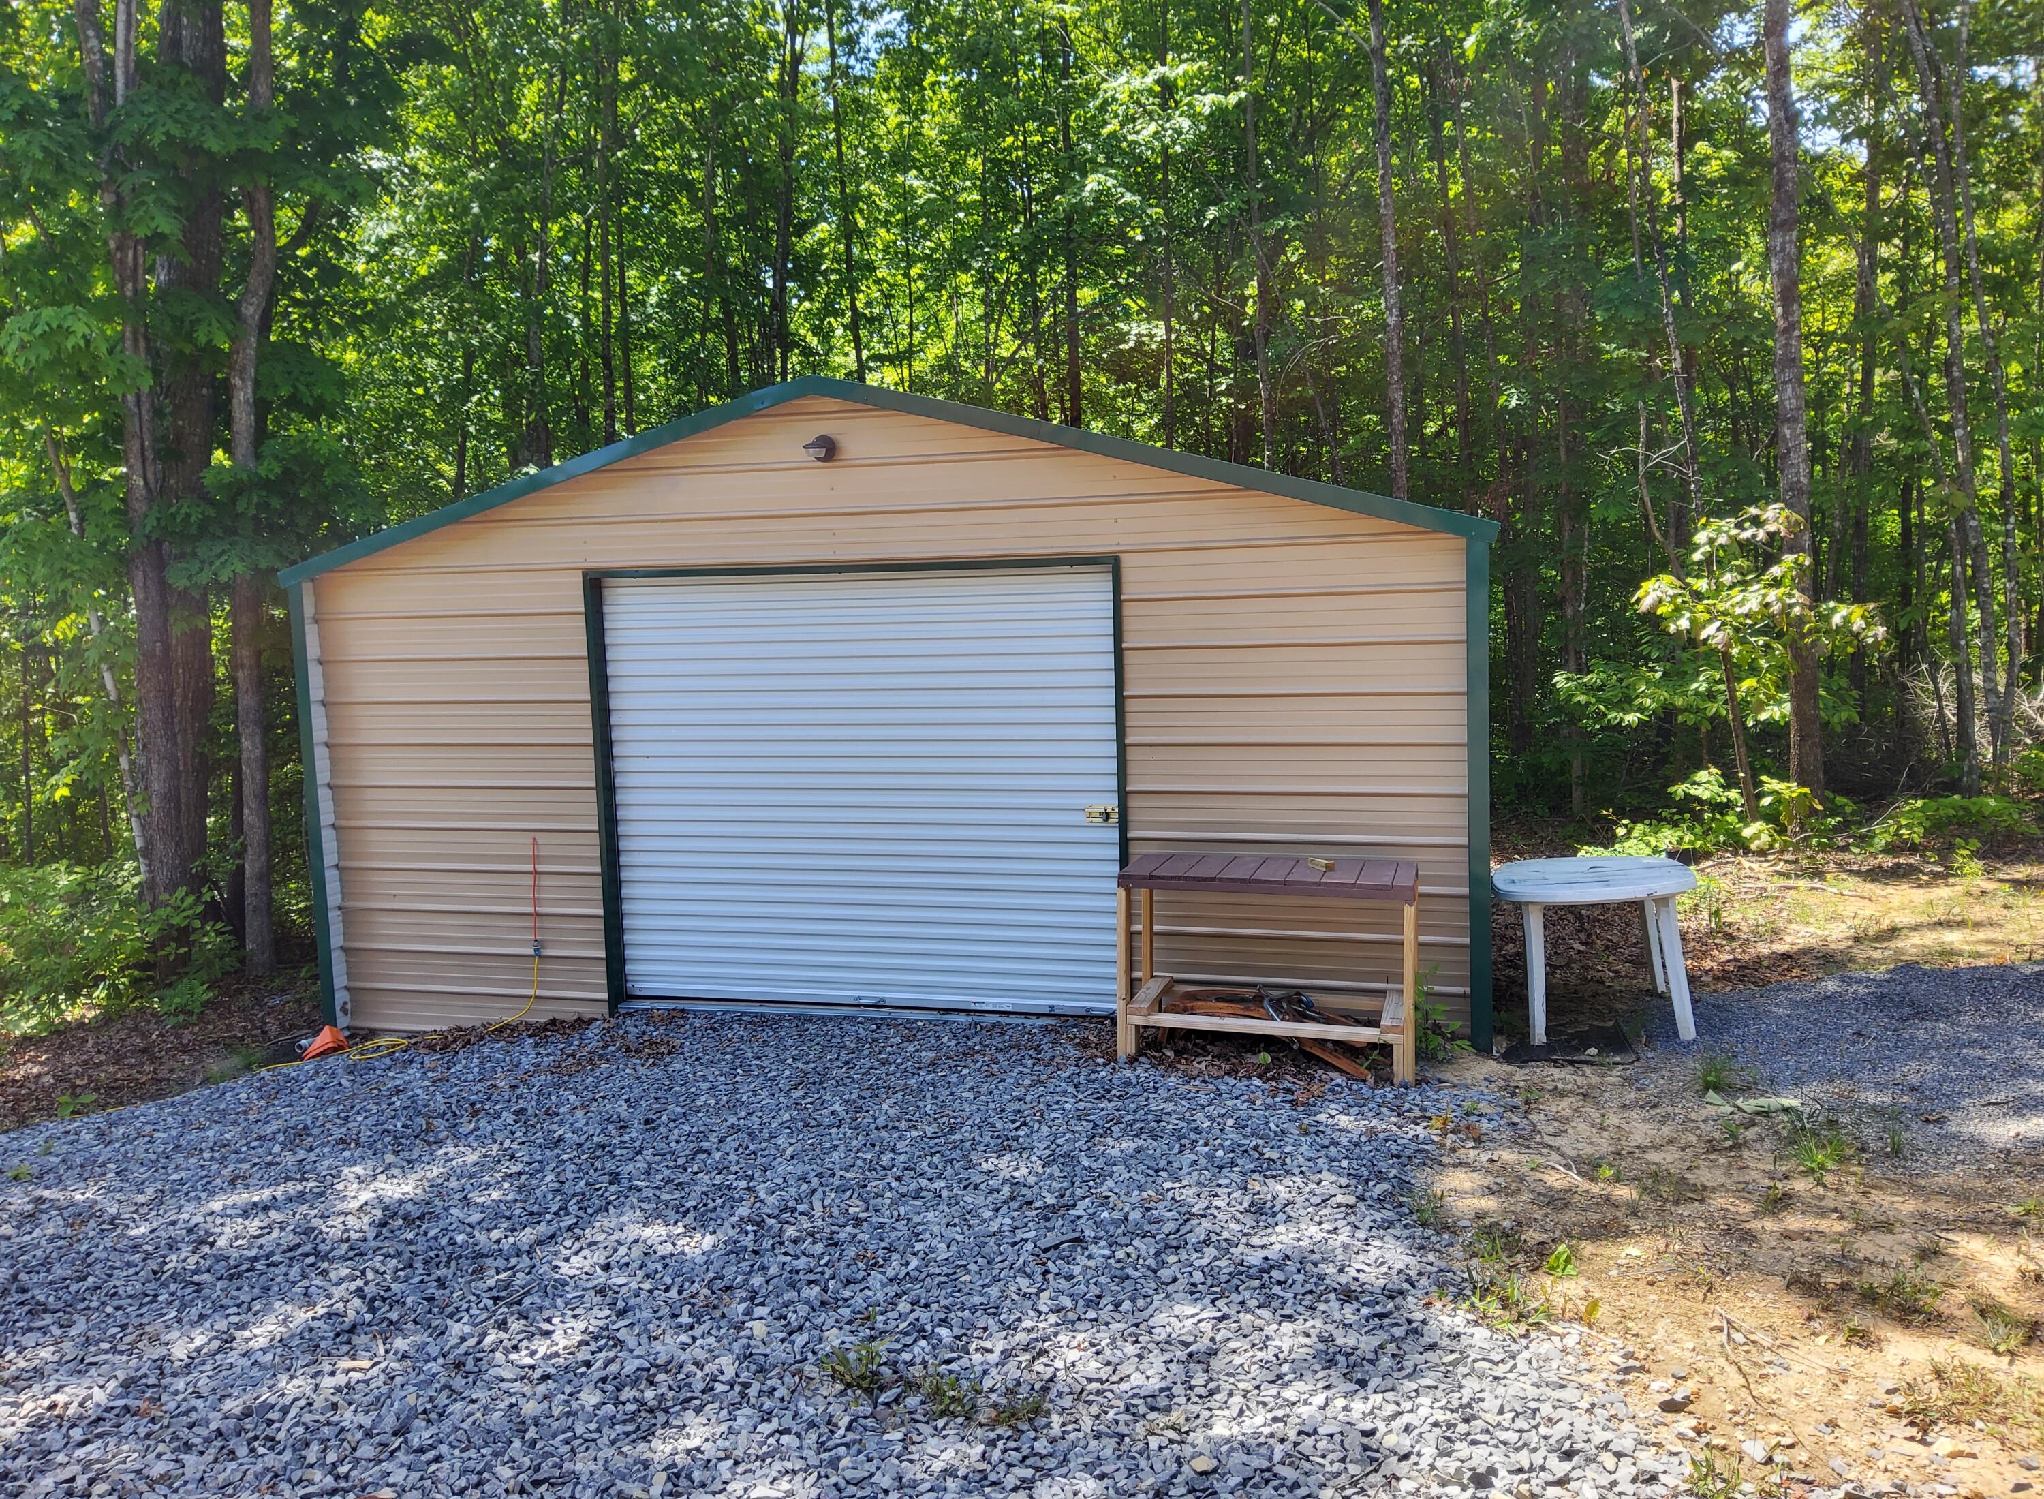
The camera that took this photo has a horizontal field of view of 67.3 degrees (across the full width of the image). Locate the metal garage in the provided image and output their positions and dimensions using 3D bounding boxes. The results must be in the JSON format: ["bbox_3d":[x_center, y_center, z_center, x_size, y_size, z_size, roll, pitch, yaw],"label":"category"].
[{"bbox_3d":[-0.107,-0.541,10.684,6.217,3.297,6.534,0,7,15],"label":"metal garage"}]

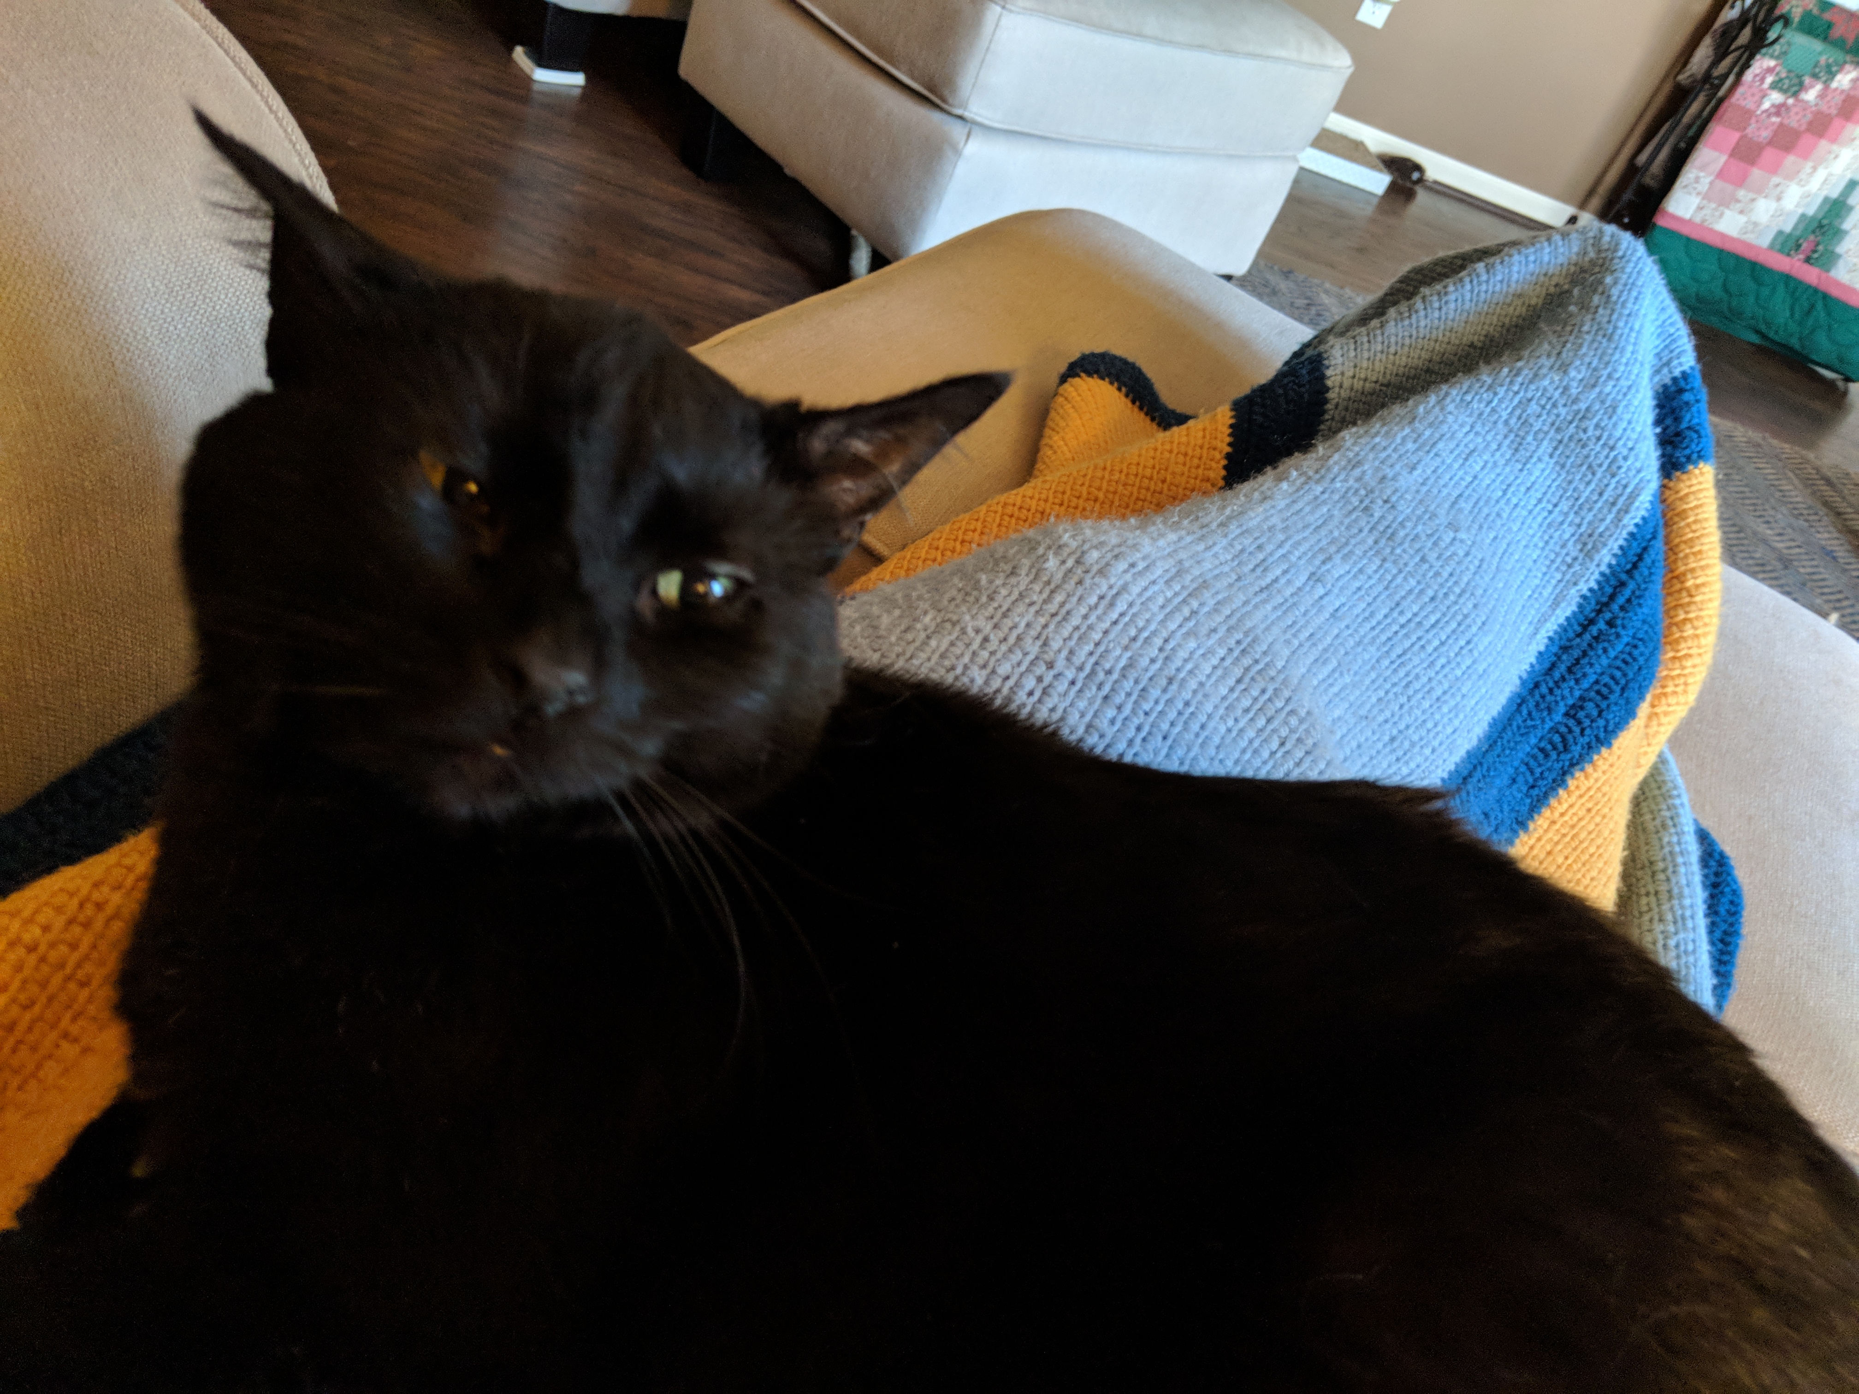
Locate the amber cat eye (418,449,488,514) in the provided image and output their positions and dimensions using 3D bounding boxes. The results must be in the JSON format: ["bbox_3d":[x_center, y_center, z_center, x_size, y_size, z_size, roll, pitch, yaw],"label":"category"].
[{"bbox_3d":[-0.088,-0.039,0.268,0.017,0.010,0.009,34,-1,-17],"label":"amber cat eye"}]

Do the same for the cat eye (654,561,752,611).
[{"bbox_3d":[-0.043,-0.021,0.276,0.018,0.010,0.009,7,7,-20],"label":"cat eye"}]

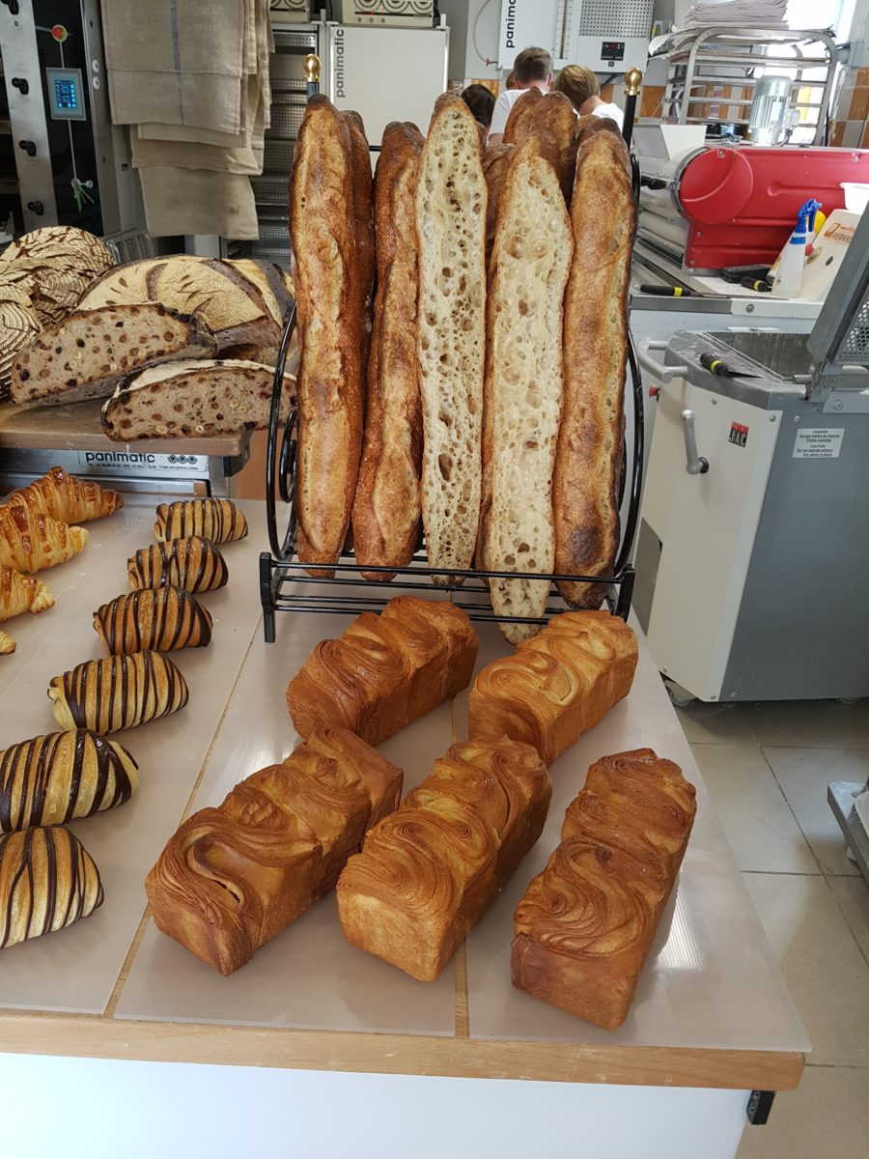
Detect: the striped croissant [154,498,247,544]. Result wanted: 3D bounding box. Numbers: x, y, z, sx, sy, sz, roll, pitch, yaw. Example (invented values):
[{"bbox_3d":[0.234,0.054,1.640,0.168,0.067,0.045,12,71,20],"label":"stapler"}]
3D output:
[{"bbox_3d":[-0.348,-0.093,1.308,0.118,0.050,0.068,0,26,-7],"label":"striped croissant"}]

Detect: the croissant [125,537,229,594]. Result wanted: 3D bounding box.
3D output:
[{"bbox_3d":[-0.344,-0.025,1.178,0.118,0.051,0.068,-3,28,-12],"label":"croissant"}]

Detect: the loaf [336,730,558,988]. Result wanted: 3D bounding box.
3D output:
[{"bbox_3d":[0.015,0.221,0.716,0.081,0.072,0.194,19,31,27],"label":"loaf"}]

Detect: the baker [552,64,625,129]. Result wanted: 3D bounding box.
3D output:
[{"bbox_3d":[0.536,-1.245,3.740,0.480,1.680,0.360,-4,27,-15],"label":"baker"}]

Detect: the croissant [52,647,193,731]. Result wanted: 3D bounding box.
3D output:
[{"bbox_3d":[-0.326,0.115,0.906,0.124,0.054,0.072,-5,28,-14],"label":"croissant"}]

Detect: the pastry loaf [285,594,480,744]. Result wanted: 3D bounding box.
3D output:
[{"bbox_3d":[-0.050,0.100,0.942,0.083,0.074,0.198,23,33,34],"label":"pastry loaf"}]

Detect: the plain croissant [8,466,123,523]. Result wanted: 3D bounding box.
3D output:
[{"bbox_3d":[-0.569,-0.131,1.349,0.150,0.063,0.078,-3,27,-12],"label":"plain croissant"}]

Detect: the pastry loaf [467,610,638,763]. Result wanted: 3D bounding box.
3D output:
[{"bbox_3d":[0.129,0.108,0.918,0.086,0.075,0.185,20,30,30],"label":"pastry loaf"}]

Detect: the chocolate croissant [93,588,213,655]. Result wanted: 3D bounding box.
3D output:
[{"bbox_3d":[-0.336,0.044,1.044,0.120,0.053,0.070,-3,28,-12],"label":"chocolate croissant"}]

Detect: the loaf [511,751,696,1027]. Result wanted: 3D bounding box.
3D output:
[{"bbox_3d":[0.132,0.230,0.667,0.086,0.075,0.185,14,28,21],"label":"loaf"}]

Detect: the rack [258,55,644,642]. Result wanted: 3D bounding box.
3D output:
[{"bbox_3d":[0.031,-0.283,1.068,0.436,0.638,0.370,3,26,0],"label":"rack"}]

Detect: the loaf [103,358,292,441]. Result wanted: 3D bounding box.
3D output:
[{"bbox_3d":[-0.388,-0.301,1.467,0.290,0.092,0.110,-3,28,-12],"label":"loaf"}]

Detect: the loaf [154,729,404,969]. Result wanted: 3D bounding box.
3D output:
[{"bbox_3d":[-0.123,0.212,0.720,0.082,0.072,0.203,21,32,31],"label":"loaf"}]

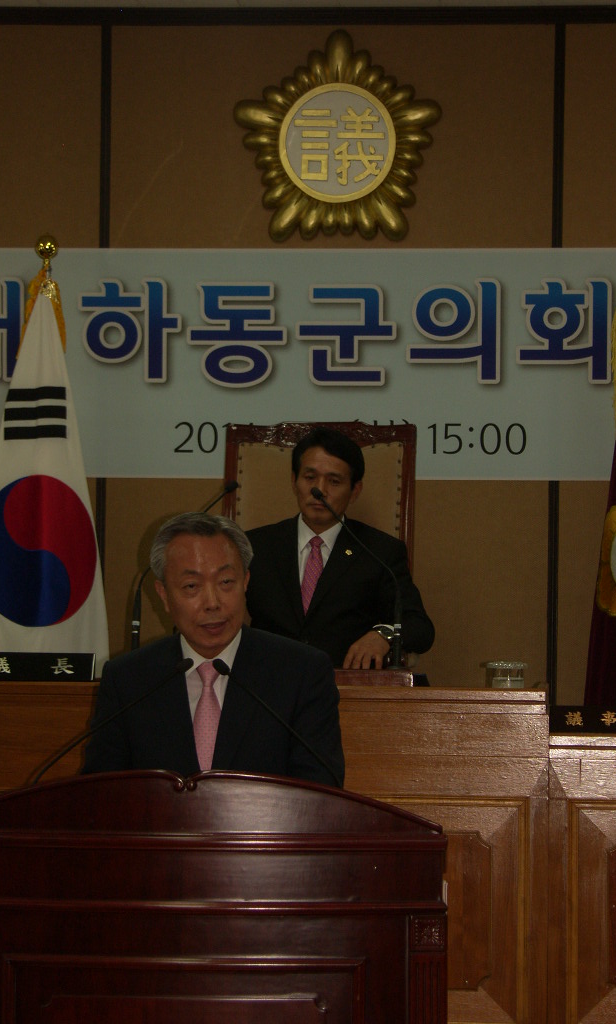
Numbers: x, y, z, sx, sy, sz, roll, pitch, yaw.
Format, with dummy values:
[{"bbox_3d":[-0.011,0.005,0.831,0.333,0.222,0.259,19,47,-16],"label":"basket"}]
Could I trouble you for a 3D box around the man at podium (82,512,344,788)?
[{"bbox_3d":[-0.178,0.831,5.186,0.520,1.660,0.420,1,-1,6],"label":"man at podium"}]

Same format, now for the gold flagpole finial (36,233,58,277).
[{"bbox_3d":[-0.691,-0.683,7.850,0.060,0.116,0.060,1,-1,5],"label":"gold flagpole finial"}]

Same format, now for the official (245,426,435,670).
[{"bbox_3d":[0.049,0.440,6.909,0.540,1.280,0.820,0,-1,14],"label":"official"}]

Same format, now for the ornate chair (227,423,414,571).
[{"bbox_3d":[0.020,0.427,7.189,0.580,1.300,0.680,1,-1,7],"label":"ornate chair"}]

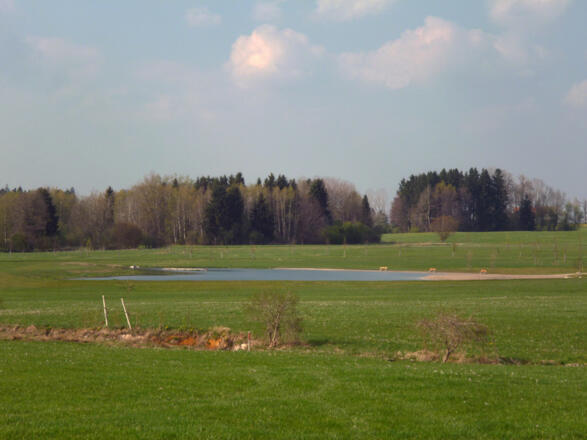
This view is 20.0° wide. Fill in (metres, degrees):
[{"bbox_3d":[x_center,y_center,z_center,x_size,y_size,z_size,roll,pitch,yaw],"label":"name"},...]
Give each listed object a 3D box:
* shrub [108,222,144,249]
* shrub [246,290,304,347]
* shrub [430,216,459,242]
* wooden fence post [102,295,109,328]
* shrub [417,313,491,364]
[{"bbox_3d":[-45.733,4.245,455.000,9.859,7.120,8.873,0,-1,0],"label":"shrub"},{"bbox_3d":[-0.755,3.952,66.000,2.224,2.304,2.113,0,-1,0],"label":"shrub"},{"bbox_3d":[40.897,2.573,450.000,7.584,7.042,7.584,0,-1,0],"label":"shrub"},{"bbox_3d":[-8.034,3.910,71.000,0.100,1.430,0.100,-7,-1,0],"label":"wooden fence post"},{"bbox_3d":[5.778,4.243,60.000,2.528,1.806,2.401,0,-1,0],"label":"shrub"}]

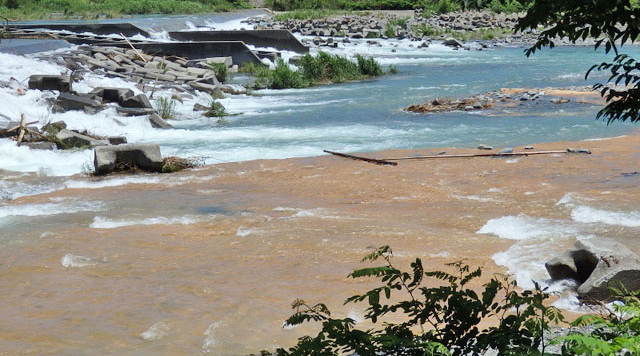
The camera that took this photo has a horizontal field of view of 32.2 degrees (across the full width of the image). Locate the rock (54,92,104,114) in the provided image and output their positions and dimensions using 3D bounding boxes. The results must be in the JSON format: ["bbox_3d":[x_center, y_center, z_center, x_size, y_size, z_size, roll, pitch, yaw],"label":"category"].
[{"bbox_3d":[-10.407,-3.224,48.000,2.160,0.840,1.400,0,11,0],"label":"rock"}]

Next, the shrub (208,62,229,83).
[{"bbox_3d":[-5.673,-5.897,62.000,1.120,1.070,1.050,0,11,0],"label":"shrub"}]

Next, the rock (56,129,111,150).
[{"bbox_3d":[-8.042,-1.335,37.600,1.466,0.454,0.900,3,13,12],"label":"rock"}]

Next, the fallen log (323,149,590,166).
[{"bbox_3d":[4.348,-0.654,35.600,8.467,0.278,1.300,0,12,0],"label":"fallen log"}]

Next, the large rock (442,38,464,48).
[{"bbox_3d":[10.350,-10.427,86.000,1.710,0.710,1.400,0,11,0],"label":"large rock"}]

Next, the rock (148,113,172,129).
[{"bbox_3d":[-5.964,-2.135,41.500,0.634,0.420,0.750,3,13,15],"label":"rock"}]

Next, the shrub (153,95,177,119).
[{"bbox_3d":[-6.894,-3.191,49.500,0.980,1.020,0.900,0,11,0],"label":"shrub"}]

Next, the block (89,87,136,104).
[{"bbox_3d":[-8.594,-3.404,46.000,1.619,0.566,1.000,0,12,0],"label":"block"}]

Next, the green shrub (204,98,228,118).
[{"bbox_3d":[-4.618,-3.101,49.500,1.070,0.840,0.950,0,11,0],"label":"green shrub"}]

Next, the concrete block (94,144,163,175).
[{"bbox_3d":[-5.762,-0.552,33.500,1.970,0.647,1.100,-2,13,-8],"label":"concrete block"}]

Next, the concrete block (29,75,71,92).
[{"bbox_3d":[-12.037,-4.220,49.500,1.648,0.630,1.000,0,12,0],"label":"concrete block"}]

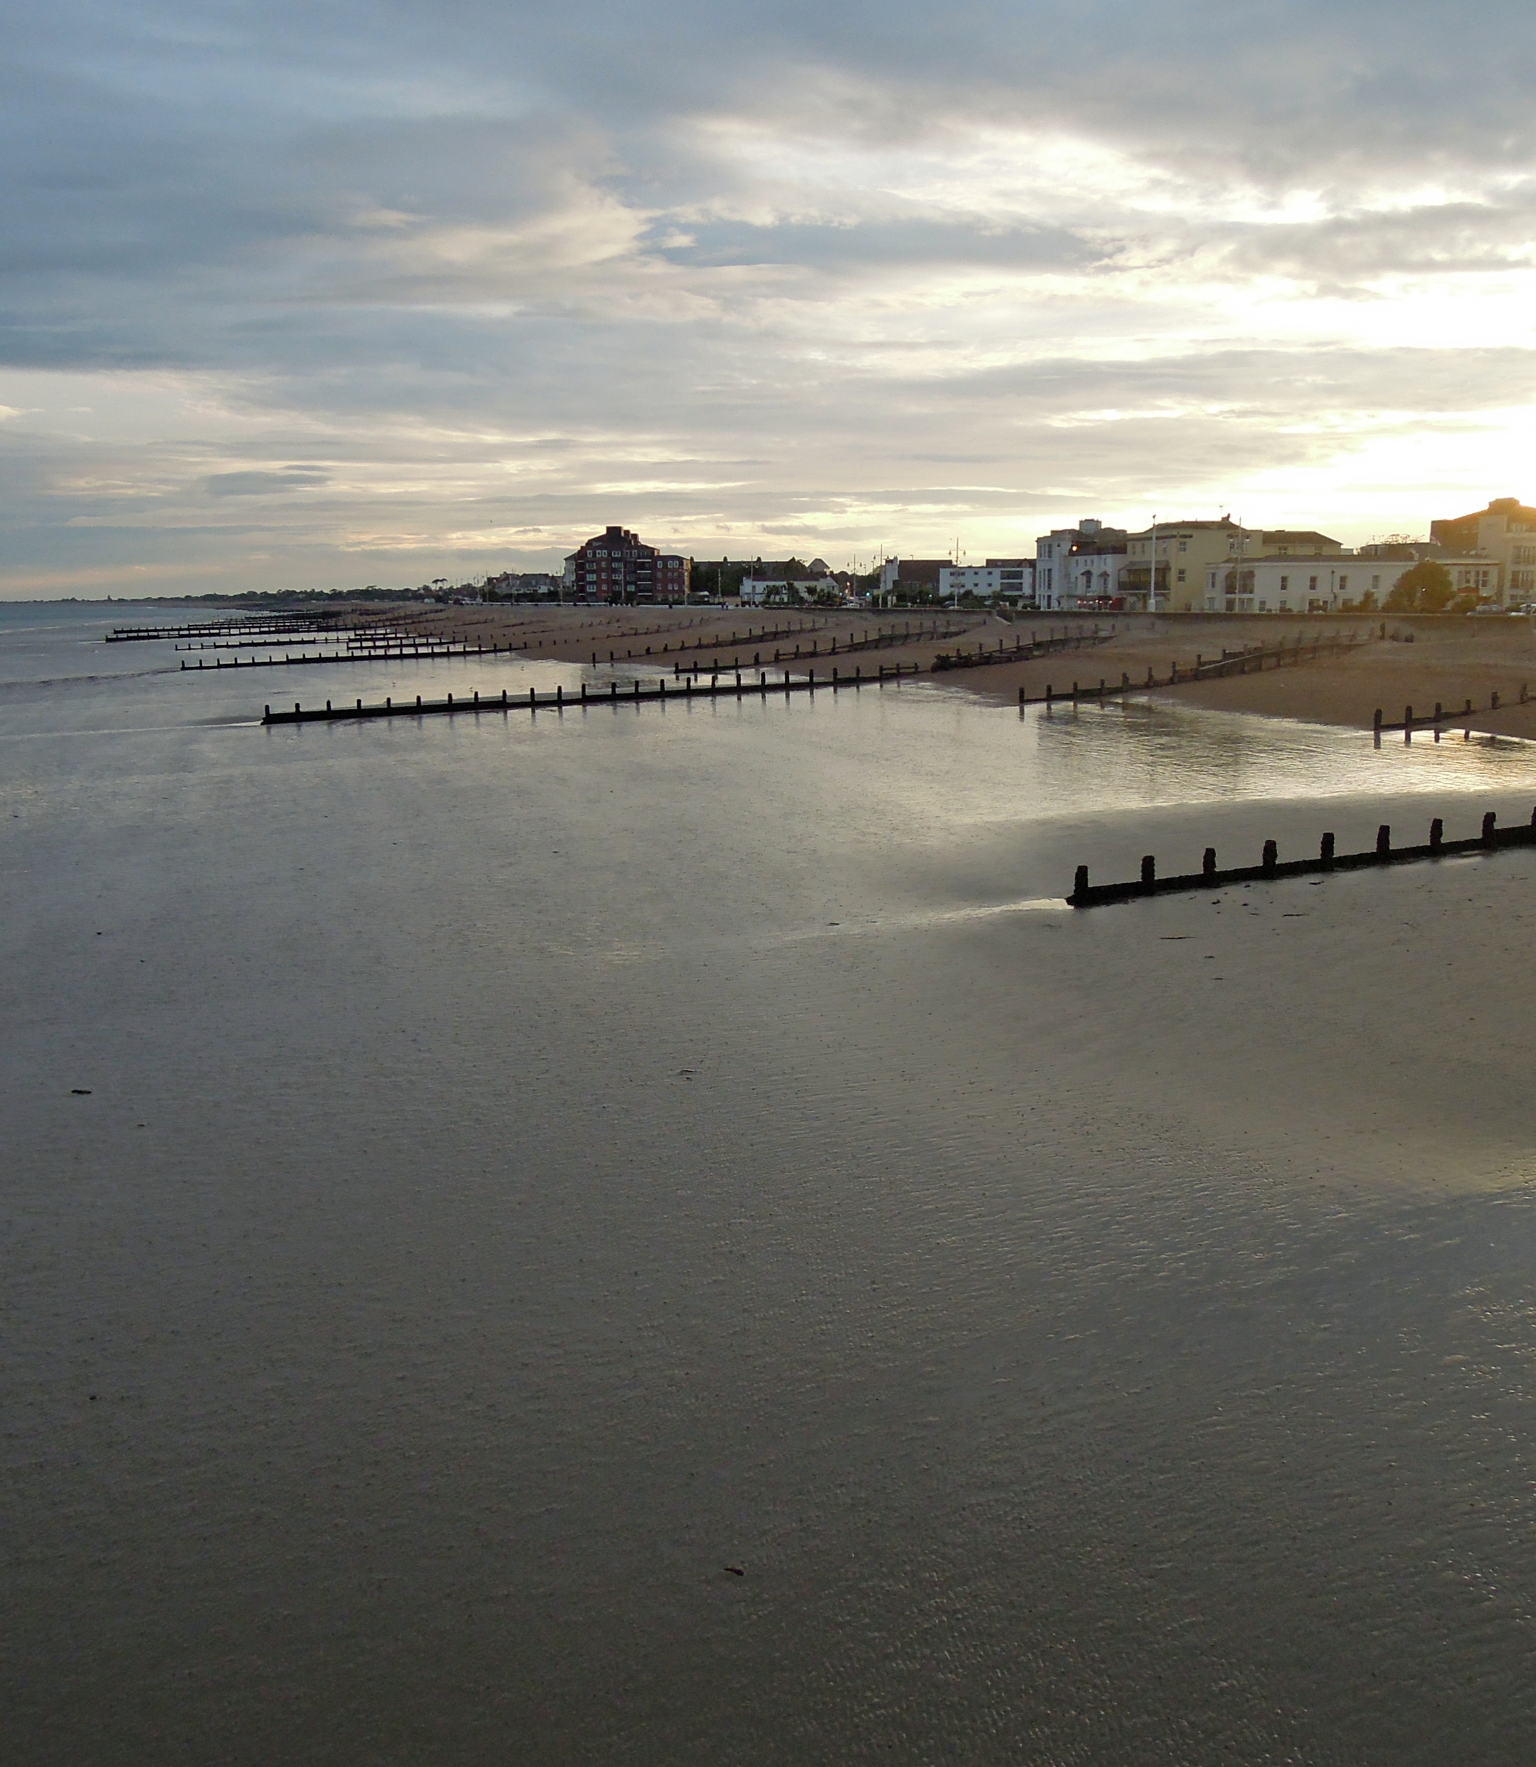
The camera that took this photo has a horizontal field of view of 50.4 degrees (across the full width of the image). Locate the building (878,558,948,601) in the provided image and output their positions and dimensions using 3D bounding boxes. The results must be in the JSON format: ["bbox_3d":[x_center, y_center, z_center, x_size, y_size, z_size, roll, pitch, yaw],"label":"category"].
[{"bbox_3d":[34.700,-71.140,385.000,16.000,10.600,10.500,-2,10,-14],"label":"building"}]

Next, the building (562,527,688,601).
[{"bbox_3d":[-35.890,-80.050,411.000,29.500,19.000,18.000,-1,10,-8],"label":"building"}]

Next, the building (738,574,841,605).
[{"bbox_3d":[5.030,-69.880,388.000,23.000,7.500,11.000,-1,10,-8],"label":"building"}]

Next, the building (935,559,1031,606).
[{"bbox_3d":[50.130,-69.600,377.000,21.000,10.500,14.000,-1,10,-8],"label":"building"}]

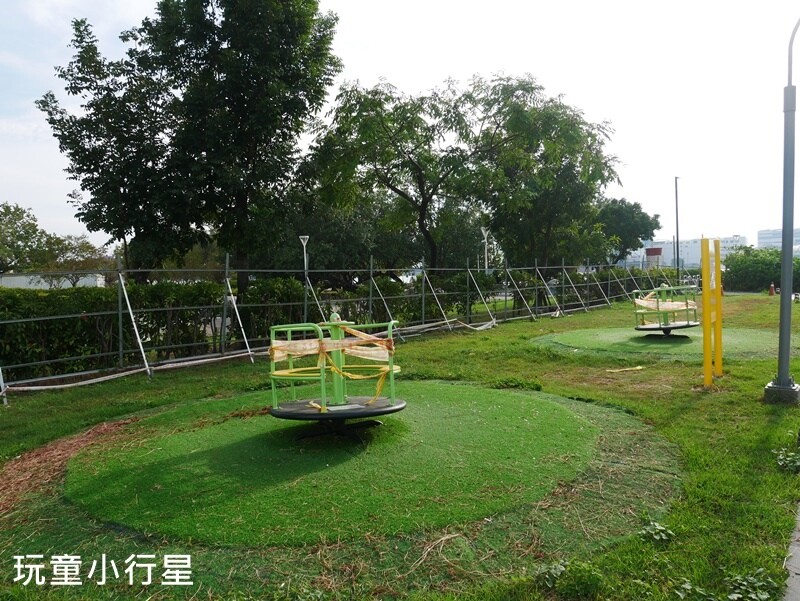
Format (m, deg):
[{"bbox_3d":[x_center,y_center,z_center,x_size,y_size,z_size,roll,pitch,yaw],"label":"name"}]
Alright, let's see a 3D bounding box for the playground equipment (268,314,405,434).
[{"bbox_3d":[-0.671,0.778,6.075,1.480,1.260,1.480,-3,2,0],"label":"playground equipment"}]

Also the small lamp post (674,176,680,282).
[{"bbox_3d":[17.031,-3.982,34.000,0.400,7.100,0.220,-2,2,6],"label":"small lamp post"}]

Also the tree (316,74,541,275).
[{"bbox_3d":[1.037,-4.404,23.500,9.400,10.000,9.000,-3,2,0],"label":"tree"}]

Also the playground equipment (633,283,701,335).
[{"bbox_3d":[6.503,0.220,13.475,1.480,1.250,1.480,-3,2,0],"label":"playground equipment"}]

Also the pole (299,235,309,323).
[{"bbox_3d":[-3.719,-0.852,21.500,0.400,3.500,0.400,-3,2,0],"label":"pole"}]

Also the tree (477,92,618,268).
[{"bbox_3d":[7.441,-5.096,28.000,7.200,10.600,7.200,-3,2,0],"label":"tree"}]

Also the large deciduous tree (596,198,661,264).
[{"bbox_3d":[14.692,-3.697,36.000,4.600,6.100,4.600,-3,2,0],"label":"large deciduous tree"}]

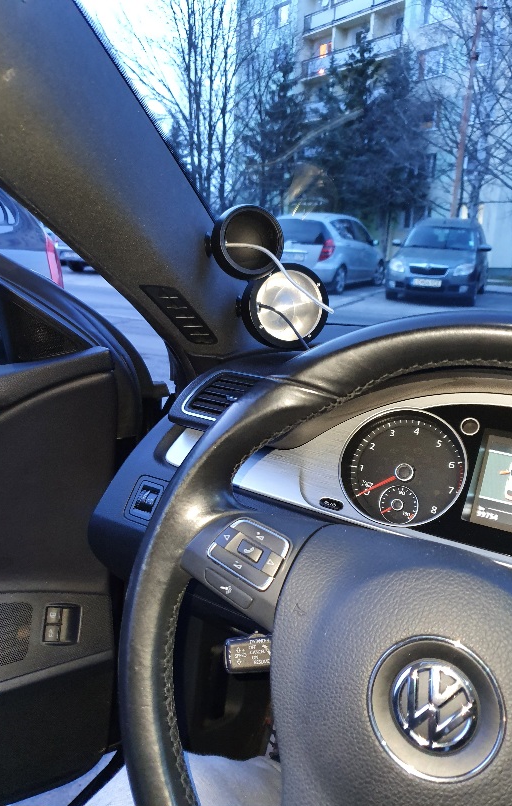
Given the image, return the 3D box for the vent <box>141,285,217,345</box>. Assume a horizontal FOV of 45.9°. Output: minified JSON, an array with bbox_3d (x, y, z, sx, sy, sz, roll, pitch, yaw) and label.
[{"bbox_3d":[-0.080,-0.095,0.640,0.015,0.031,0.128,33,-11,38],"label":"vent"}]

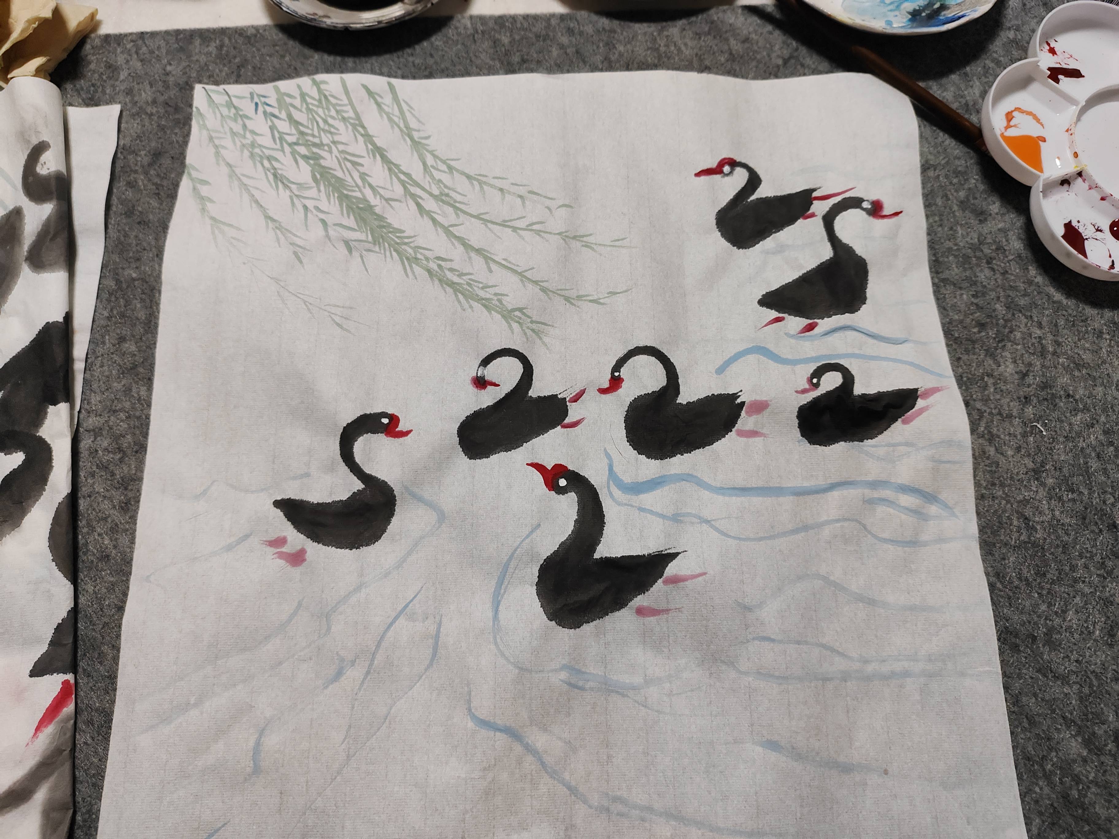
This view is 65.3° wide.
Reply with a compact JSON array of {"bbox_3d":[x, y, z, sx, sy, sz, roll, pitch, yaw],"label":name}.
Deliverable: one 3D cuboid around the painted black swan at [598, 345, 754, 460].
[{"bbox_3d":[0.066,-0.011,0.497,0.089,0.003,0.069,0,73,0],"label":"painted black swan"}]

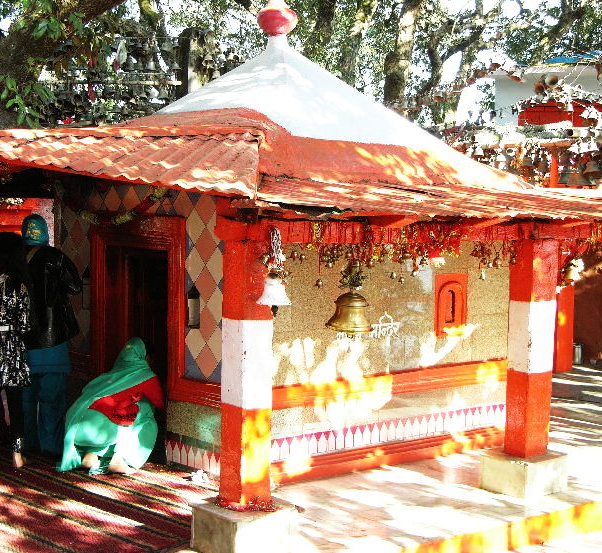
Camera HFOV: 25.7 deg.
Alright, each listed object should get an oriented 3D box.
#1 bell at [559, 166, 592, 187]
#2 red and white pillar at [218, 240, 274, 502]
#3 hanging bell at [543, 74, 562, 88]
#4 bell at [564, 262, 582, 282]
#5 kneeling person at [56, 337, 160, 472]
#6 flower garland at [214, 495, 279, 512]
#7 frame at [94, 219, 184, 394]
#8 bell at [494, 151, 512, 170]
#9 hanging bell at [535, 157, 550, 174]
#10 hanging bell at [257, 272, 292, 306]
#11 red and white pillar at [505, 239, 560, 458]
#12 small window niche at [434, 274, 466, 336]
[{"bbox_3d":[2.618,-0.954,12.600,0.308,0.185,0.308,1,4,0],"label":"bell"},{"bbox_3d":[-0.274,0.475,6.729,0.195,1.327,0.180,-2,5,-42],"label":"red and white pillar"},{"bbox_3d":[2.484,-1.918,13.000,0.165,0.150,0.165,1,4,0],"label":"hanging bell"},{"bbox_3d":[1.774,-0.033,8.600,0.117,0.140,0.117,1,4,0],"label":"bell"},{"bbox_3d":[-1.143,0.758,7.997,0.500,0.800,0.600,4,4,44],"label":"kneeling person"},{"bbox_3d":[-0.271,1.121,6.746,0.250,0.045,0.235,-2,5,-42],"label":"flower garland"},{"bbox_3d":[-1.104,0.205,9.140,0.140,1.188,1.081,-2,5,-43],"label":"frame"},{"bbox_3d":[1.962,-1.124,12.800,0.166,0.188,0.166,1,4,0],"label":"bell"},{"bbox_3d":[2.431,-1.117,13.300,0.155,0.175,0.155,1,4,0],"label":"hanging bell"},{"bbox_3d":[-0.140,0.066,6.712,0.169,0.168,0.169,1,4,0],"label":"hanging bell"},{"bbox_3d":[1.460,0.446,8.454,0.225,1.387,0.200,-2,5,-43],"label":"red and white pillar"},{"bbox_3d":[1.069,0.205,9.604,0.349,0.451,0.080,-2,5,-43],"label":"small window niche"}]

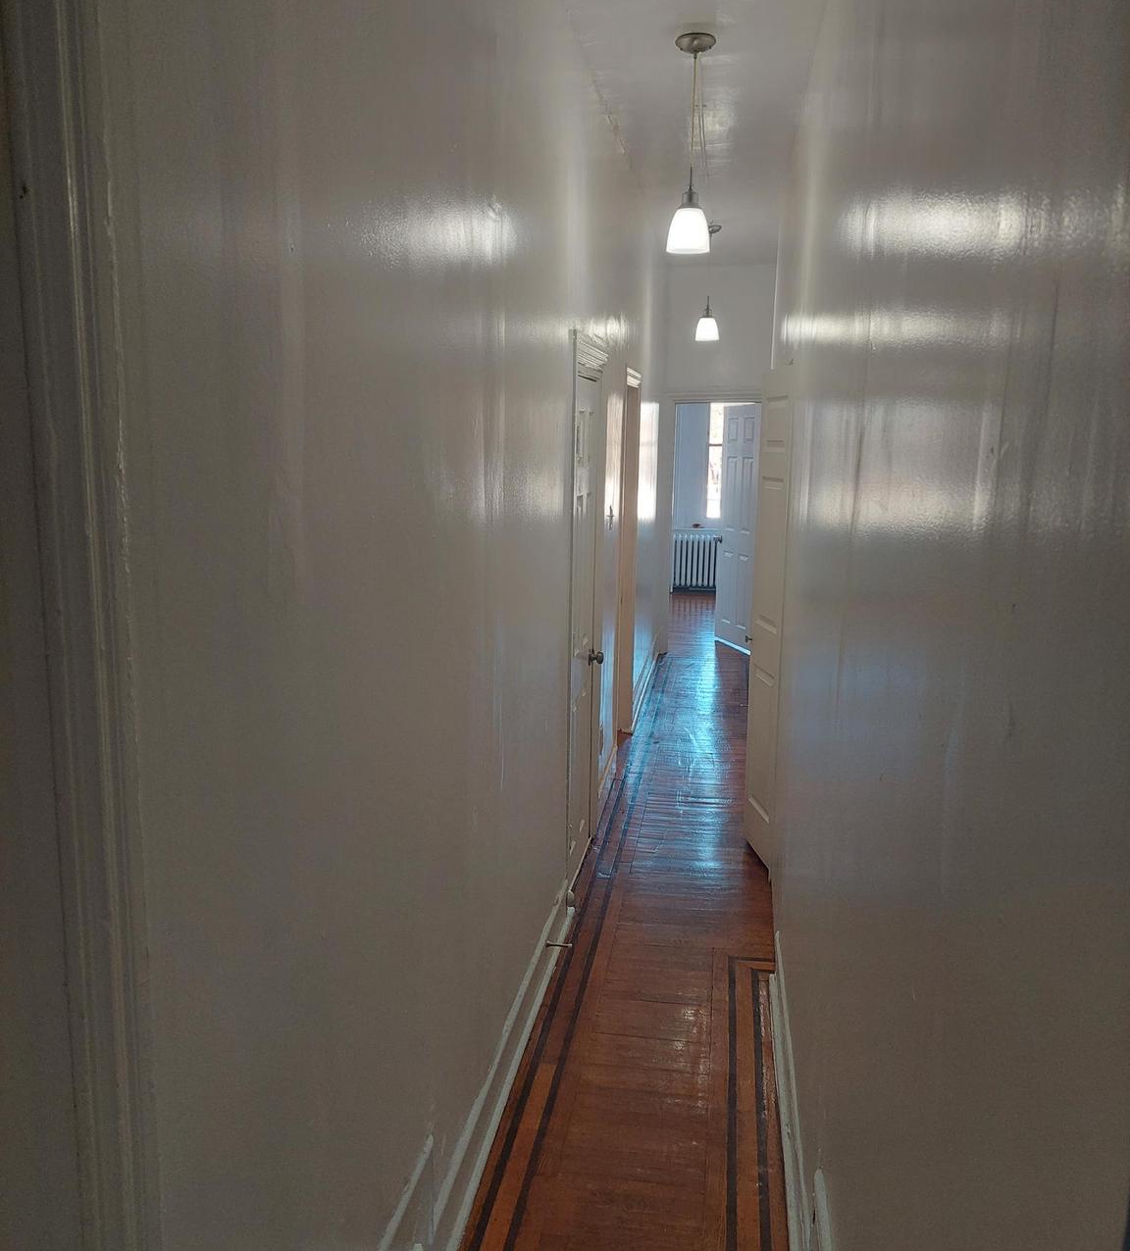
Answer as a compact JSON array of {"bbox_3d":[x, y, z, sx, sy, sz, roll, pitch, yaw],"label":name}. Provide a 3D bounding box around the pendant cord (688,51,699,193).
[{"bbox_3d":[0.457,-1.793,3.724,0.014,0.455,0.014,3,10,9],"label":"pendant cord"}]

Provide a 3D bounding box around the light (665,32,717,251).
[{"bbox_3d":[0.456,-1.710,3.738,0.158,0.721,0.158,3,10,9],"label":"light"}]

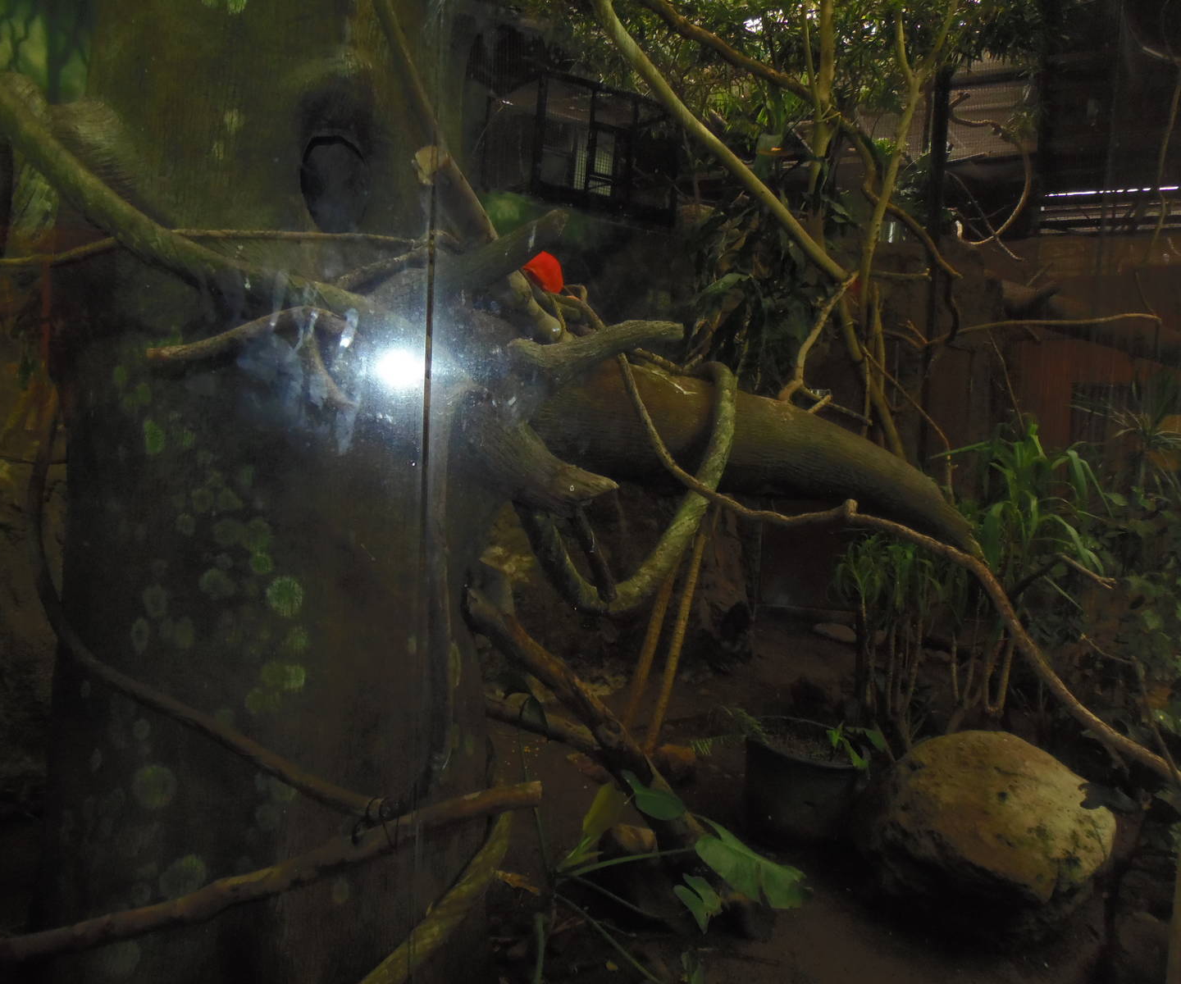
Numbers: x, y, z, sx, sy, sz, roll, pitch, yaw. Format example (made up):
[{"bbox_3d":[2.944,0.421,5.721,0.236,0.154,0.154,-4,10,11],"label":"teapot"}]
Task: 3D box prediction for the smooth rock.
[{"bbox_3d":[1.085,0.940,2.550,0.670,0.480,0.520,4,6,17],"label":"smooth rock"}]

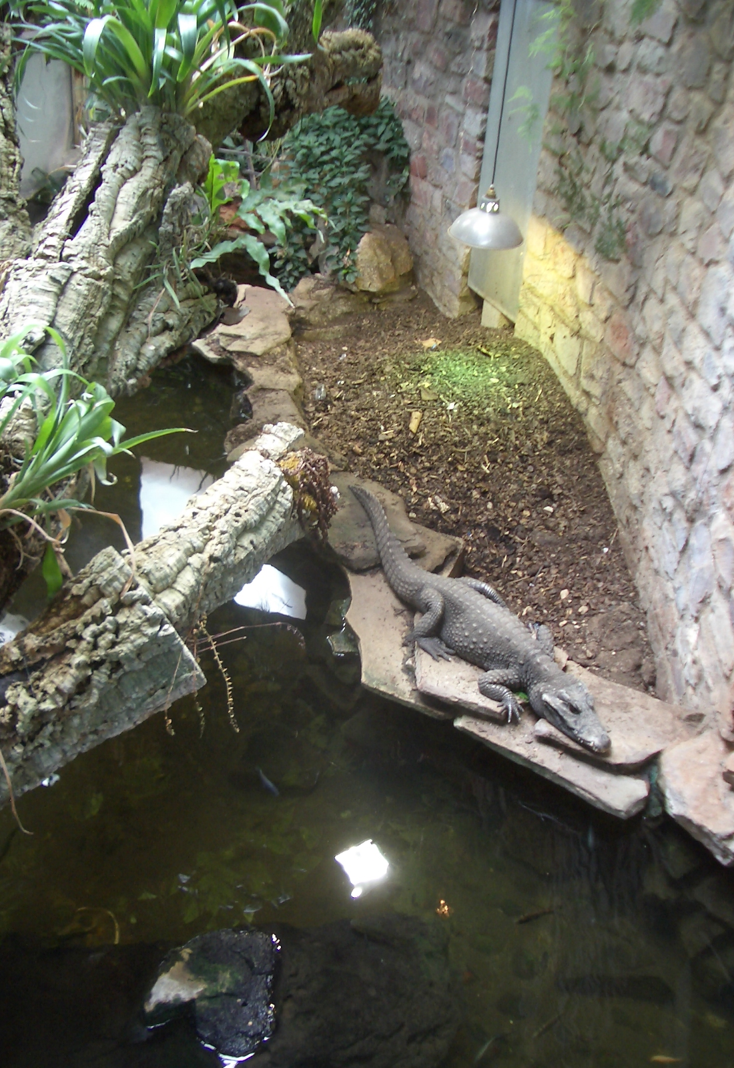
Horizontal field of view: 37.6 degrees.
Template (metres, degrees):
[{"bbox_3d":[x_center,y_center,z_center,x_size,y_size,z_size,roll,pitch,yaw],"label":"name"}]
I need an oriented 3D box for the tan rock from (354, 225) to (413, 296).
[{"bbox_3d":[0.082,-1.257,4.937,0.270,0.265,0.230,4,36,0],"label":"tan rock"}]

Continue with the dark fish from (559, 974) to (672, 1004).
[{"bbox_3d":[0.598,1.095,2.590,0.279,0.070,0.042,4,36,0],"label":"dark fish"}]

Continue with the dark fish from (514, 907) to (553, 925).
[{"bbox_3d":[0.426,0.972,2.742,0.112,0.022,0.016,-9,38,-18],"label":"dark fish"}]

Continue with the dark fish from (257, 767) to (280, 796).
[{"bbox_3d":[-0.275,0.682,2.987,0.020,0.033,0.123,-20,42,-29],"label":"dark fish"}]

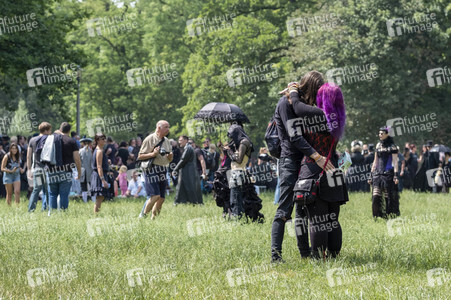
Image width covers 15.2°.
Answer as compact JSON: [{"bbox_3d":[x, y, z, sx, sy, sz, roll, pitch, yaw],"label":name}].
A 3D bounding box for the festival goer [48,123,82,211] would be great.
[{"bbox_3d":[-3.124,0.342,33.000,0.640,1.757,0.450,0,-1,-3],"label":"festival goer"}]

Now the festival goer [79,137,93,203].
[{"bbox_3d":[-3.783,0.558,46.000,0.500,1.824,0.420,0,-1,3],"label":"festival goer"}]

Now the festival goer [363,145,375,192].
[{"bbox_3d":[4.891,0.683,57.000,0.520,1.737,0.400,0,-1,-24],"label":"festival goer"}]

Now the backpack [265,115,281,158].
[{"bbox_3d":[0.485,-0.116,15.700,0.200,0.420,0.280,0,-1,28],"label":"backpack"}]

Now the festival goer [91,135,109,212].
[{"bbox_3d":[-2.535,0.478,34.000,0.400,1.640,0.450,0,-1,18],"label":"festival goer"}]

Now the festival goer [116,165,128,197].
[{"bbox_3d":[-3.181,0.975,52.500,0.360,1.019,0.270,0,-1,12],"label":"festival goer"}]

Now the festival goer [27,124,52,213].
[{"bbox_3d":[-3.732,0.345,34.000,0.540,1.805,0.450,0,-1,12],"label":"festival goer"}]

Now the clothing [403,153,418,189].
[{"bbox_3d":[6.310,0.710,57.500,0.350,1.250,0.470,0,-1,20],"label":"clothing"}]

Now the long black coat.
[{"bbox_3d":[-0.978,0.643,43.500,0.720,1.570,0.550,0,-1,-9],"label":"long black coat"}]

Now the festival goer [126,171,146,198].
[{"bbox_3d":[-2.671,1.041,51.000,0.620,0.845,0.650,0,-1,-32],"label":"festival goer"}]

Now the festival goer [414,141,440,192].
[{"bbox_3d":[6.813,0.573,57.000,0.750,1.788,0.650,0,-1,27],"label":"festival goer"}]

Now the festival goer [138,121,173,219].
[{"bbox_3d":[-1.237,0.359,30.000,0.580,1.766,0.520,1,-1,-43],"label":"festival goer"}]

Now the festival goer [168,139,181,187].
[{"bbox_3d":[-1.660,0.480,55.000,0.350,1.709,0.500,0,-1,-36],"label":"festival goer"}]

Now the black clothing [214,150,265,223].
[{"bbox_3d":[0.229,0.644,29.800,0.900,1.270,0.620,0,-1,-9],"label":"black clothing"}]

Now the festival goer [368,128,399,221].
[{"bbox_3d":[2.903,0.431,31.000,0.550,1.724,0.400,0,-1,18],"label":"festival goer"}]

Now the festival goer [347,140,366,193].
[{"bbox_3d":[4.363,0.593,56.500,0.580,1.822,0.420,0,-1,-3],"label":"festival goer"}]

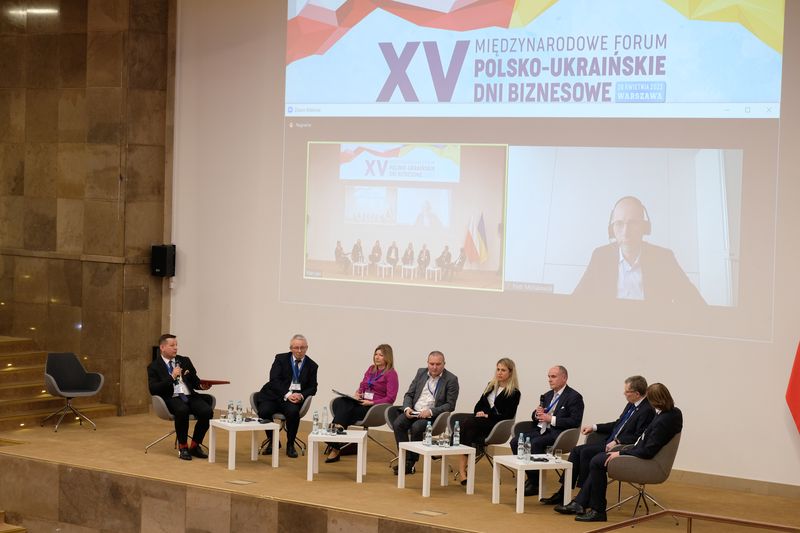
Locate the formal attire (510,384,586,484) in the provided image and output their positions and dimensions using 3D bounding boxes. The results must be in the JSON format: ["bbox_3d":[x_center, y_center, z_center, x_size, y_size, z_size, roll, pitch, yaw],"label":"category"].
[{"bbox_3d":[1.470,1.636,16.589,0.560,0.926,0.700,3,3,38],"label":"formal attire"}]

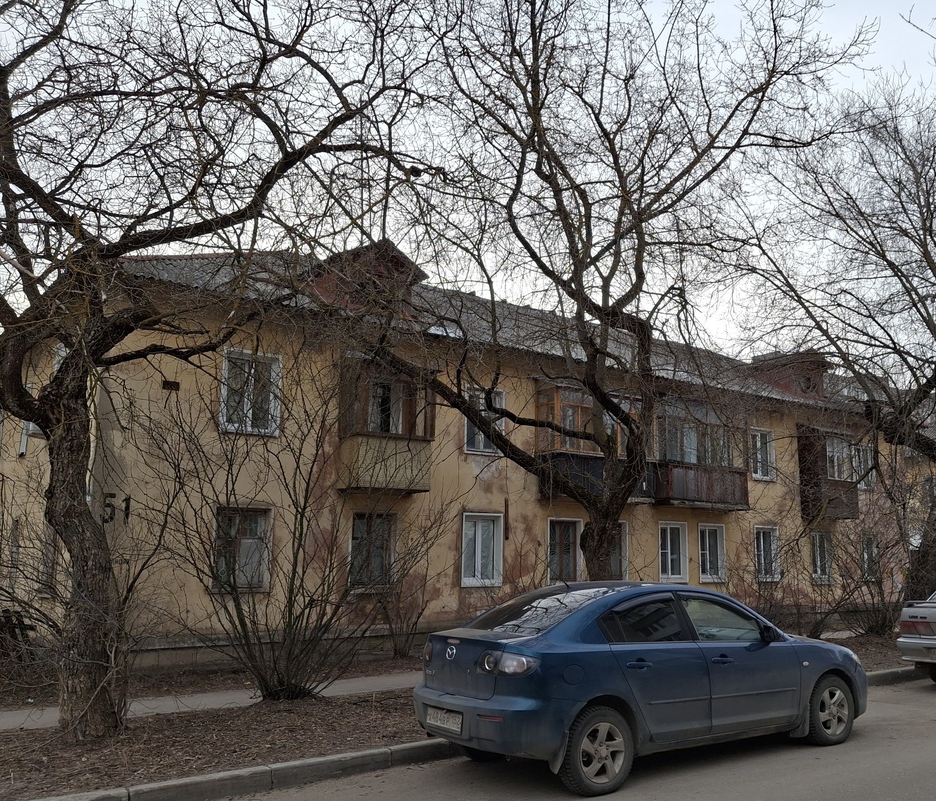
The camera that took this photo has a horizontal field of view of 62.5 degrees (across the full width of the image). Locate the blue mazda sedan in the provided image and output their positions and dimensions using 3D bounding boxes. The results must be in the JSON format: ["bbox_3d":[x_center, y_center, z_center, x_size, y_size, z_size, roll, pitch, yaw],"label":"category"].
[{"bbox_3d":[1.779,2.465,7.292,4.510,1.465,1.780,4,-9,-27],"label":"blue mazda sedan"}]

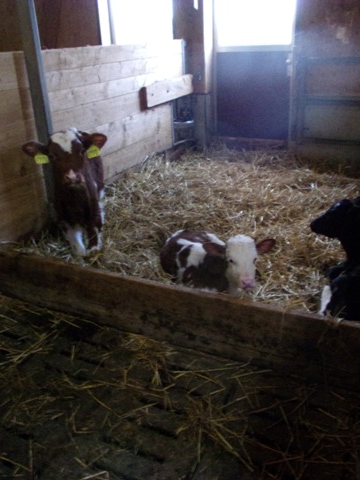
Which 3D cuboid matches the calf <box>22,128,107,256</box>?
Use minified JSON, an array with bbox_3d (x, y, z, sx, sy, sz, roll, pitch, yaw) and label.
[{"bbox_3d":[-0.602,-0.354,2.935,0.400,0.785,0.950,-5,23,-5],"label":"calf"}]

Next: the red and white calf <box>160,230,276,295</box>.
[{"bbox_3d":[0.188,0.035,2.498,0.420,0.350,0.700,-23,30,-39],"label":"red and white calf"}]

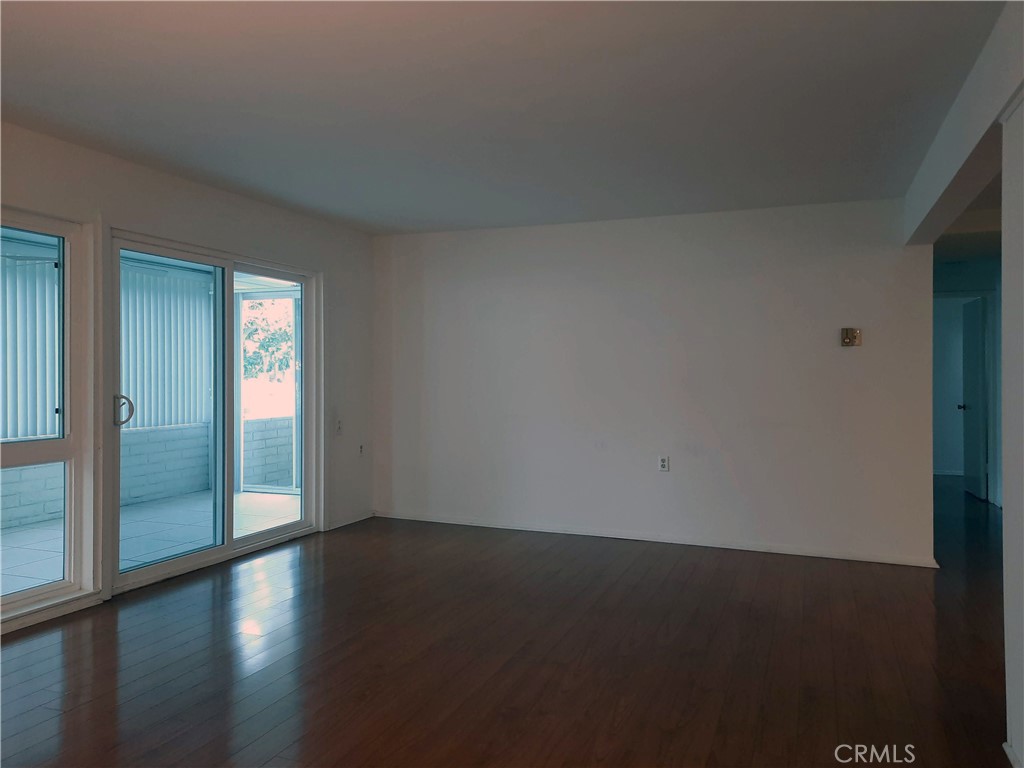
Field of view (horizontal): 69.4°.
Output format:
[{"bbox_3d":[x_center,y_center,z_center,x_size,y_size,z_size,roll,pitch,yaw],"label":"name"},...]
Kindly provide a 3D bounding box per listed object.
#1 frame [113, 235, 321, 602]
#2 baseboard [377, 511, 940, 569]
[{"bbox_3d":[-1.940,0.148,4.989,0.090,1.984,1.791,1,1,22],"label":"frame"},{"bbox_3d":[0.804,1.156,5.670,4.322,0.060,0.025,1,1,22],"label":"baseboard"}]

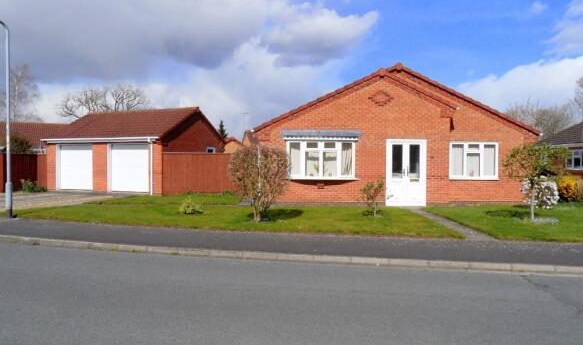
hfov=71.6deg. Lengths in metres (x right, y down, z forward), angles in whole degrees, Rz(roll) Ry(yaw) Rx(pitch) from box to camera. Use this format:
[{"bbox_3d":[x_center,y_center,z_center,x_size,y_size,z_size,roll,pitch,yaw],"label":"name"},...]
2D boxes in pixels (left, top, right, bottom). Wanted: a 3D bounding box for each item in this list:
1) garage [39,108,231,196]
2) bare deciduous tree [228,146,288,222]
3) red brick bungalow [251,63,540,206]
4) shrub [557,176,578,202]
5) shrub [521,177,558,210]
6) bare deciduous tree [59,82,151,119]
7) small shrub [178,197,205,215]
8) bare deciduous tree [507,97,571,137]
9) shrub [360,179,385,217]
[{"bbox_3d":[-7.840,-1.133,20.940,7.150,4.030,5.300,1,1,22],"label":"garage"},{"bbox_3d":[-0.813,0.286,9.950,1.470,1.860,1.350,0,1,0],"label":"bare deciduous tree"},{"bbox_3d":[3.780,-1.450,18.500,10.150,4.930,10.500,0,1,0],"label":"red brick bungalow"},{"bbox_3d":[10.733,0.617,15.800,0.900,1.000,0.850,0,1,0],"label":"shrub"},{"bbox_3d":[8.040,0.625,13.100,1.100,1.080,1.000,0,1,0],"label":"shrub"},{"bbox_3d":[-19.644,-4.493,42.000,9.200,9.700,8.400,0,1,0],"label":"bare deciduous tree"},{"bbox_3d":[-2.846,0.905,11.500,0.730,0.500,0.650,0,1,0],"label":"small shrub"},{"bbox_3d":[26.070,-3.640,43.000,7.200,8.500,6.800,0,1,0],"label":"bare deciduous tree"},{"bbox_3d":[2.225,0.674,11.100,0.660,1.050,0.600,0,1,0],"label":"shrub"}]

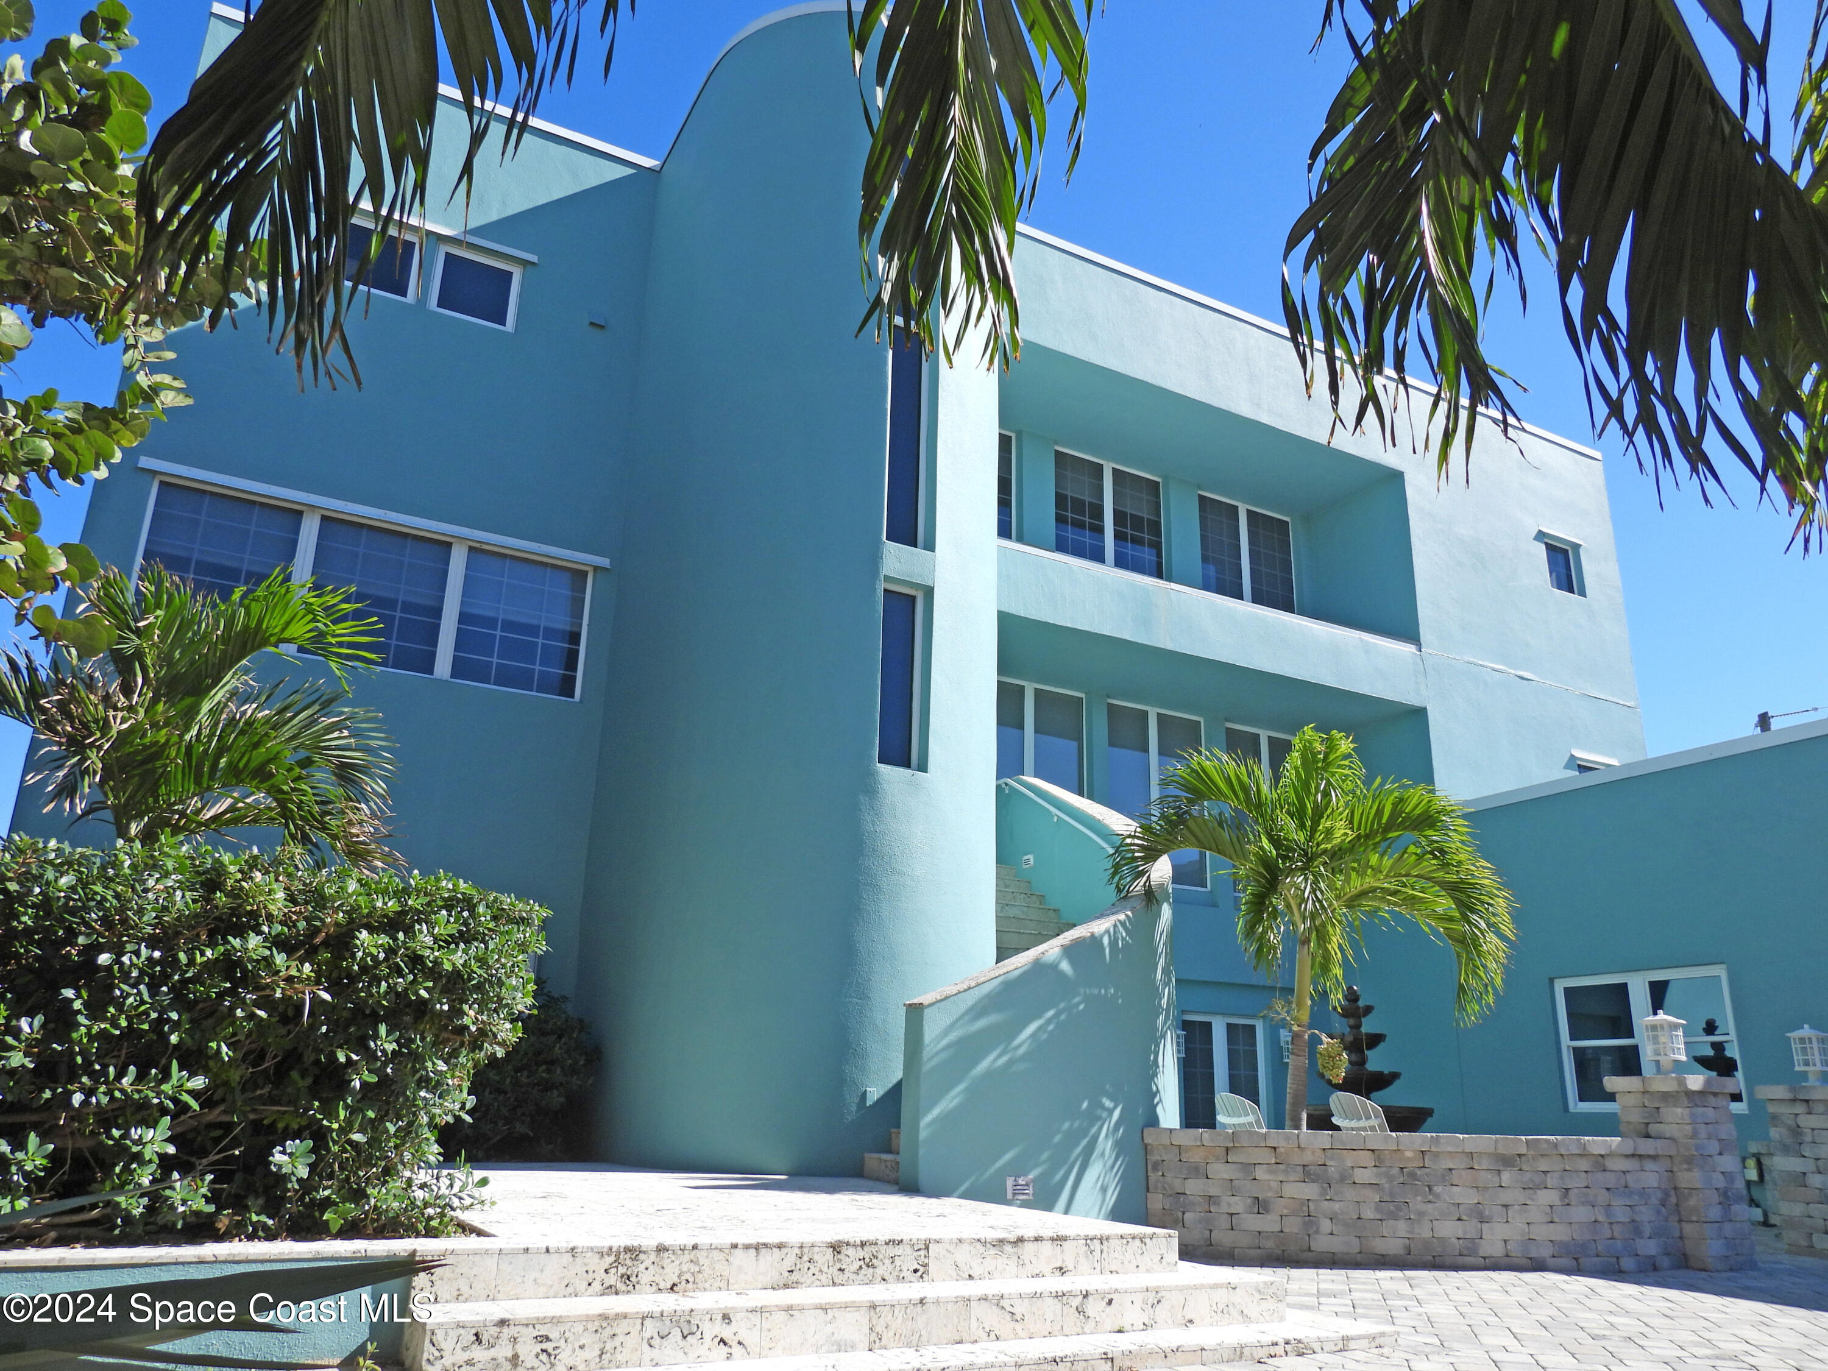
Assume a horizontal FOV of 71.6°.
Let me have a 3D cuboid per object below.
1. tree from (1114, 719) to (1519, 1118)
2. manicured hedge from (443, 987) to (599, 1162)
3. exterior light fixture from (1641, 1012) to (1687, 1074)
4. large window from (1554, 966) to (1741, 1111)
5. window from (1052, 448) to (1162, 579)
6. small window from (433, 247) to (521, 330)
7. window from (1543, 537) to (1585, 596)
[{"bbox_3d":[2.999,2.179,9.561,2.950,3.819,2.750,-4,-19,17],"label":"tree"},{"bbox_3d":[-3.345,3.201,10.551,1.350,1.371,1.250,11,-20,-26],"label":"manicured hedge"},{"bbox_3d":[5.372,2.563,9.086,0.235,0.444,0.235,11,-20,-26],"label":"exterior light fixture"},{"bbox_3d":[8.007,3.890,13.854,0.120,1.469,1.989,11,-20,-26],"label":"large window"},{"bbox_3d":[2.835,-2.430,18.412,1.930,1.720,0.120,11,-20,-26],"label":"window"},{"bbox_3d":[-4.668,-4.249,13.553,0.873,0.829,0.120,11,-20,-26],"label":"small window"},{"bbox_3d":[10.092,-1.780,19.746,0.856,0.794,0.140,11,-20,-26],"label":"window"}]

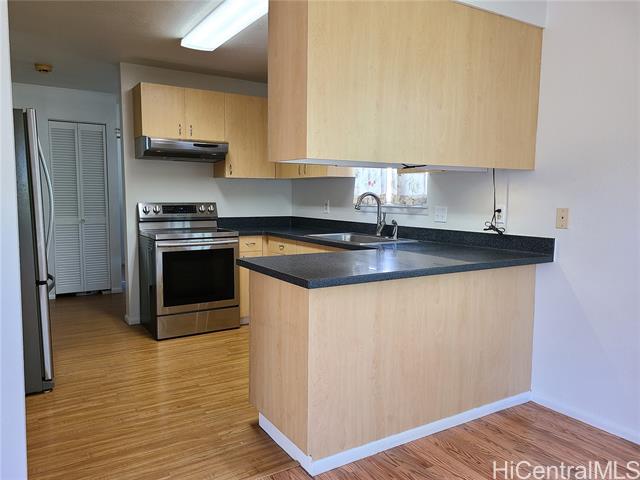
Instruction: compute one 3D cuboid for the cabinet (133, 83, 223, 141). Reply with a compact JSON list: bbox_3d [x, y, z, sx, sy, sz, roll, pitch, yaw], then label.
[{"bbox_3d":[-1.341,-1.187,4.612,0.777,0.467,0.341,-3,6,-32],"label":"cabinet"}]

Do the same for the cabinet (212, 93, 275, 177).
[{"bbox_3d":[-0.777,-1.043,4.975,0.549,0.812,0.341,-3,6,-32],"label":"cabinet"}]

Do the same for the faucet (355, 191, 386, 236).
[{"bbox_3d":[0.419,-0.203,3.911,0.285,0.370,0.120,-3,6,-32],"label":"faucet"}]

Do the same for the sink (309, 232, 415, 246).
[{"bbox_3d":[0.313,0.076,3.867,0.535,0.187,0.830,-3,6,-32],"label":"sink"}]

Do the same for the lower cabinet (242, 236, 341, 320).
[{"bbox_3d":[-0.075,0.406,4.330,0.890,0.850,2.408,-3,6,-32],"label":"lower cabinet"}]

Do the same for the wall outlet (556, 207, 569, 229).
[{"bbox_3d":[1.387,-0.121,2.748,0.014,0.116,0.074,-3,6,-32],"label":"wall outlet"}]

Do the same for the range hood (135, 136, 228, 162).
[{"bbox_3d":[-1.313,-0.853,4.592,0.766,0.185,0.460,-3,6,-32],"label":"range hood"}]

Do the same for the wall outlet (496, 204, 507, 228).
[{"bbox_3d":[1.170,-0.164,3.096,0.014,0.118,0.074,-3,6,-32],"label":"wall outlet"}]

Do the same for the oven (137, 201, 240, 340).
[{"bbox_3d":[-1.241,0.245,4.572,0.762,1.173,0.710,-3,6,-32],"label":"oven"}]

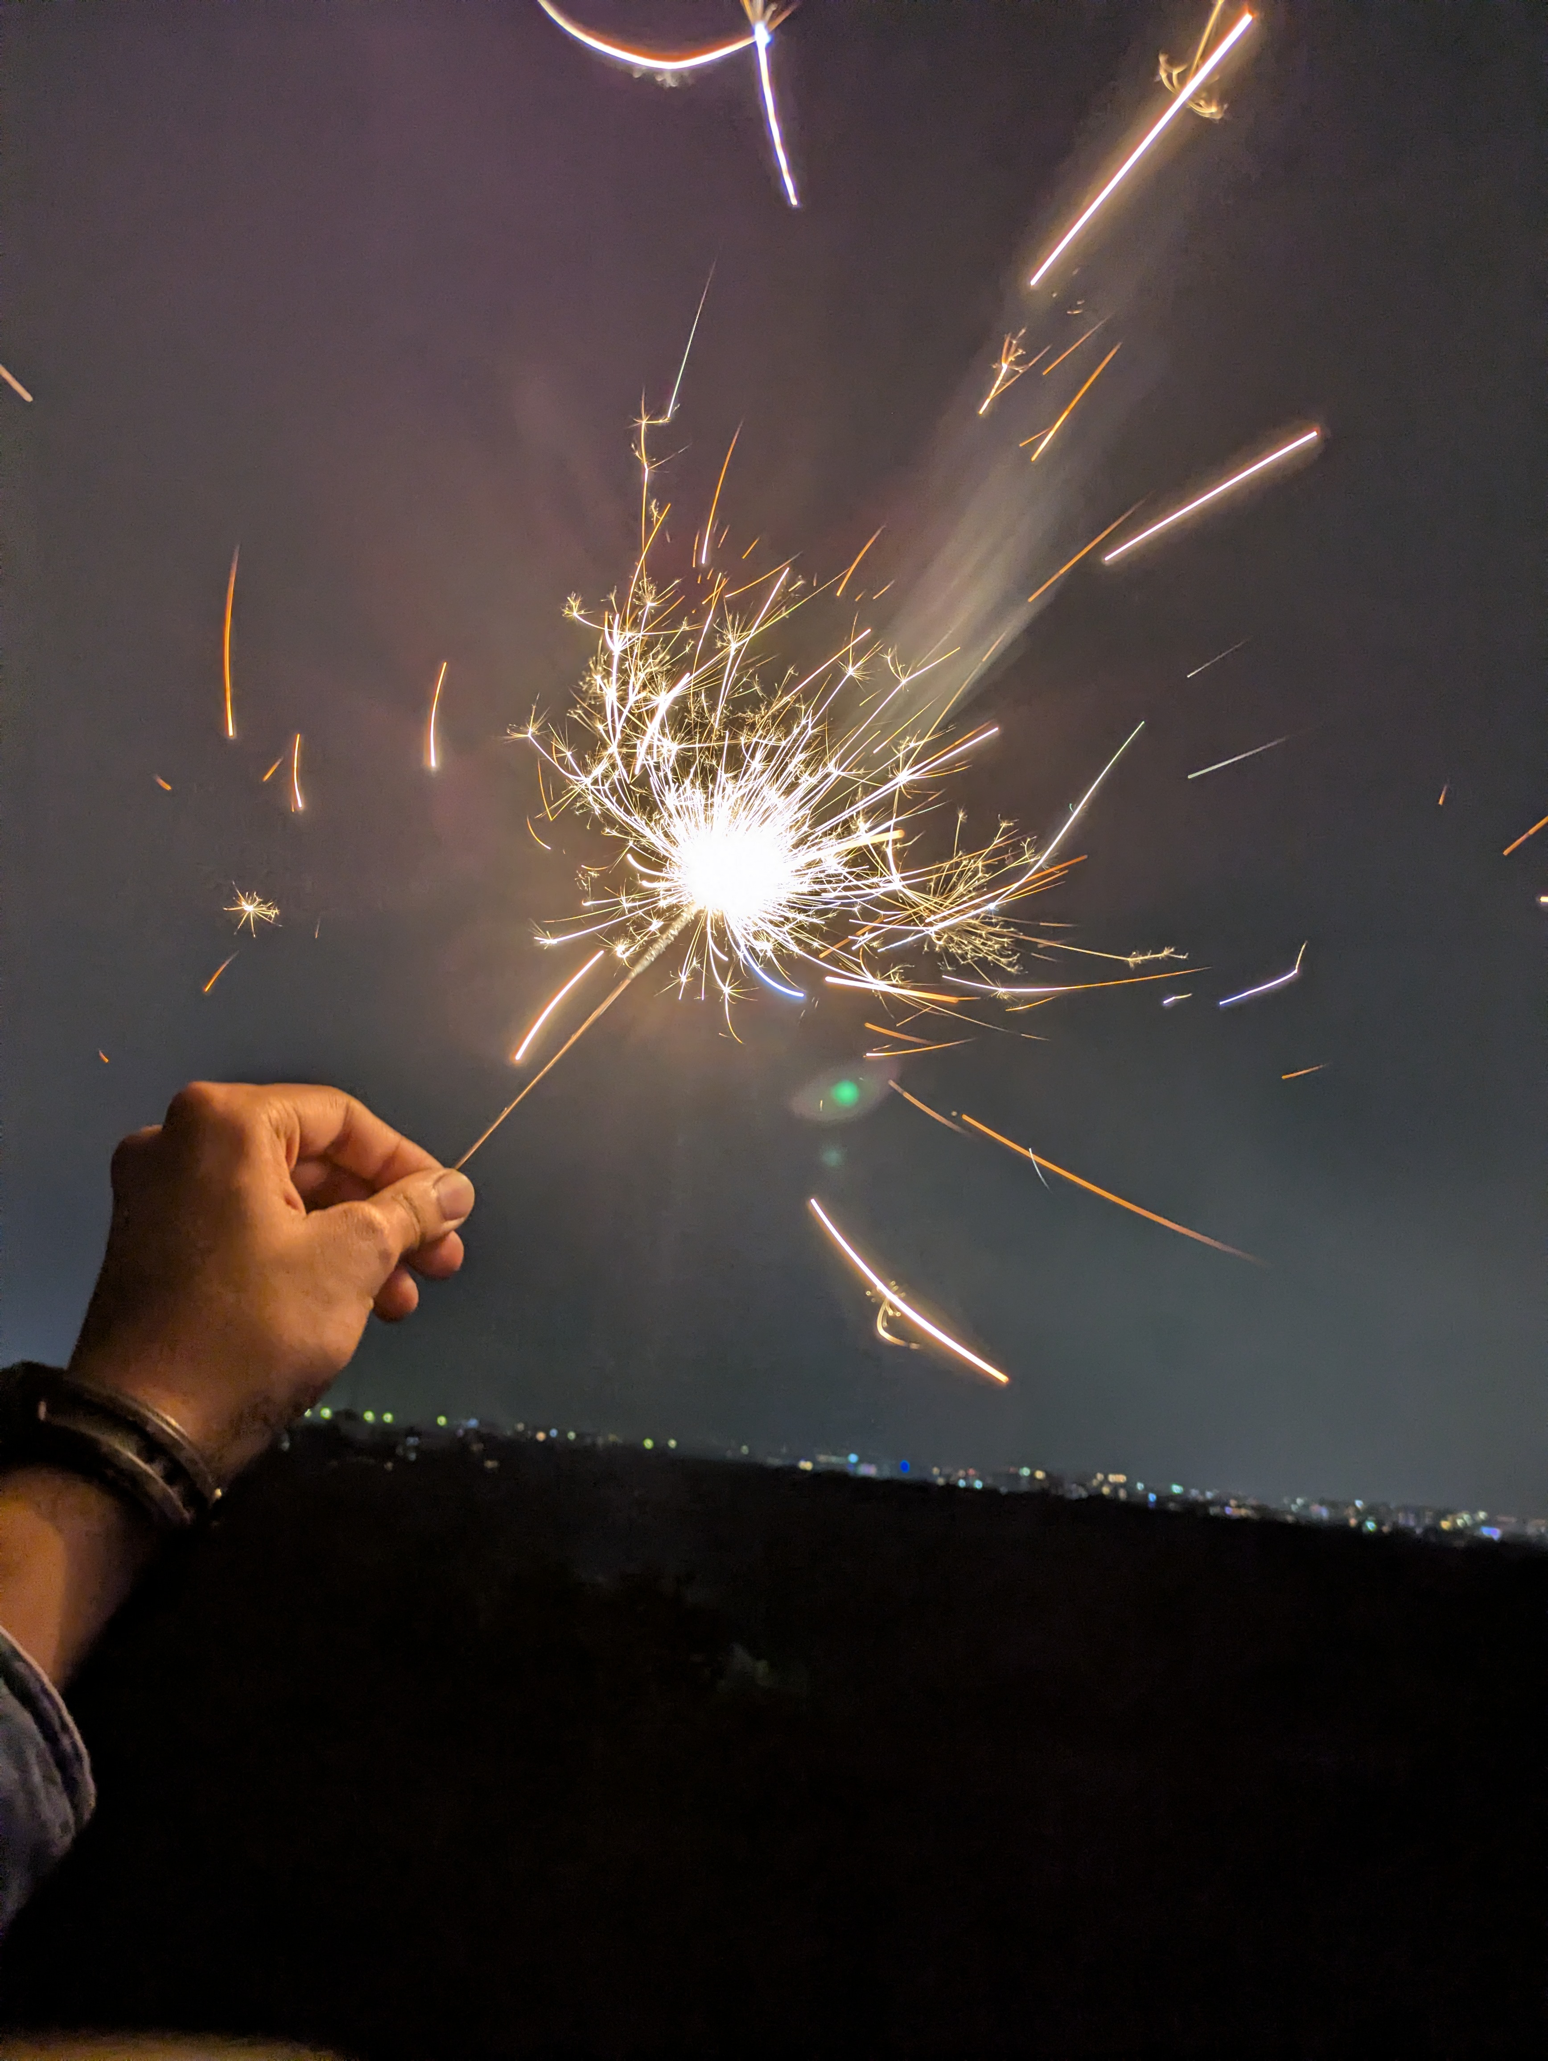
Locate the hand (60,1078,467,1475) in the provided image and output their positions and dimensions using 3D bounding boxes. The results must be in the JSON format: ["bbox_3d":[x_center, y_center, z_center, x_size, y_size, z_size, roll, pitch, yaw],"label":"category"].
[{"bbox_3d":[-0.157,0.078,0.470,0.090,0.120,0.100,-5,-22,39],"label":"hand"}]

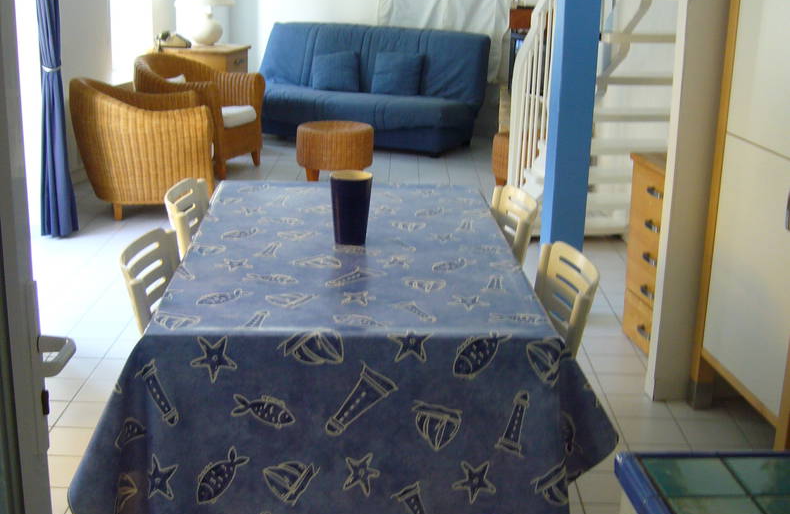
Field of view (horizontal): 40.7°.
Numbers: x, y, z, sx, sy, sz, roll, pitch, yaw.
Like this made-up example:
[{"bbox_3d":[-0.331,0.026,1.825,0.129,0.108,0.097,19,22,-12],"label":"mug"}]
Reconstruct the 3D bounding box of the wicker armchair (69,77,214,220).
[{"bbox_3d":[-1.451,-0.651,6.115,0.730,0.760,0.700,-4,17,-15],"label":"wicker armchair"}]

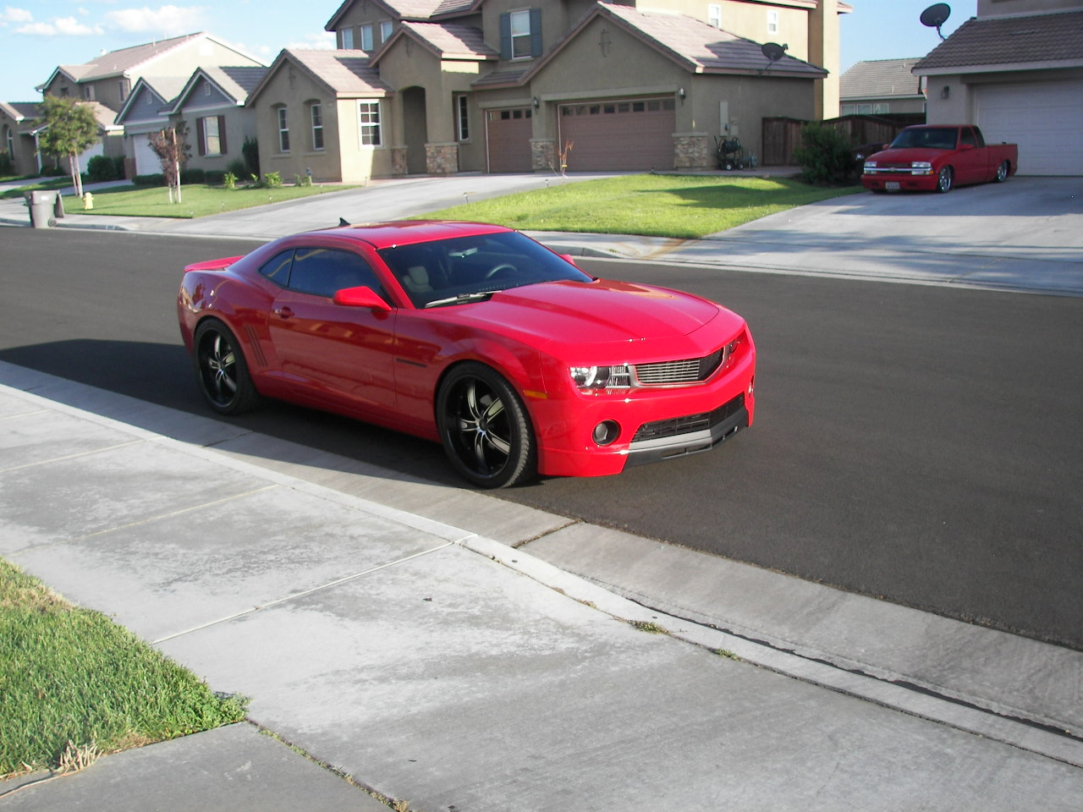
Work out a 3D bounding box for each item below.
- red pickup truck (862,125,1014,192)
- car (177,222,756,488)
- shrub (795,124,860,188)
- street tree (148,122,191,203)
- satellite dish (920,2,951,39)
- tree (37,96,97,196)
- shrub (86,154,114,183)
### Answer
[{"bbox_3d":[8.927,-5.566,24.919,1.760,1.420,5.050,10,19,41],"label":"red pickup truck"},{"bbox_3d":[-0.775,-0.590,7.933,4.840,1.400,1.950,11,19,44],"label":"car"},{"bbox_3d":[6.900,-6.118,27.400,1.557,1.528,1.557,1,14,14],"label":"shrub"},{"bbox_3d":[-12.641,-8.261,38.300,1.429,2.702,1.429,-7,14,-18],"label":"street tree"},{"bbox_3d":[10.488,-10.263,30.000,0.820,0.940,0.680,4,15,25],"label":"satellite dish"},{"bbox_3d":[-19.406,-10.651,46.200,2.322,4.061,2.322,-8,14,-23],"label":"tree"},{"bbox_3d":[-21.977,-11.840,56.000,1.341,1.318,1.341,-7,14,-21],"label":"shrub"}]

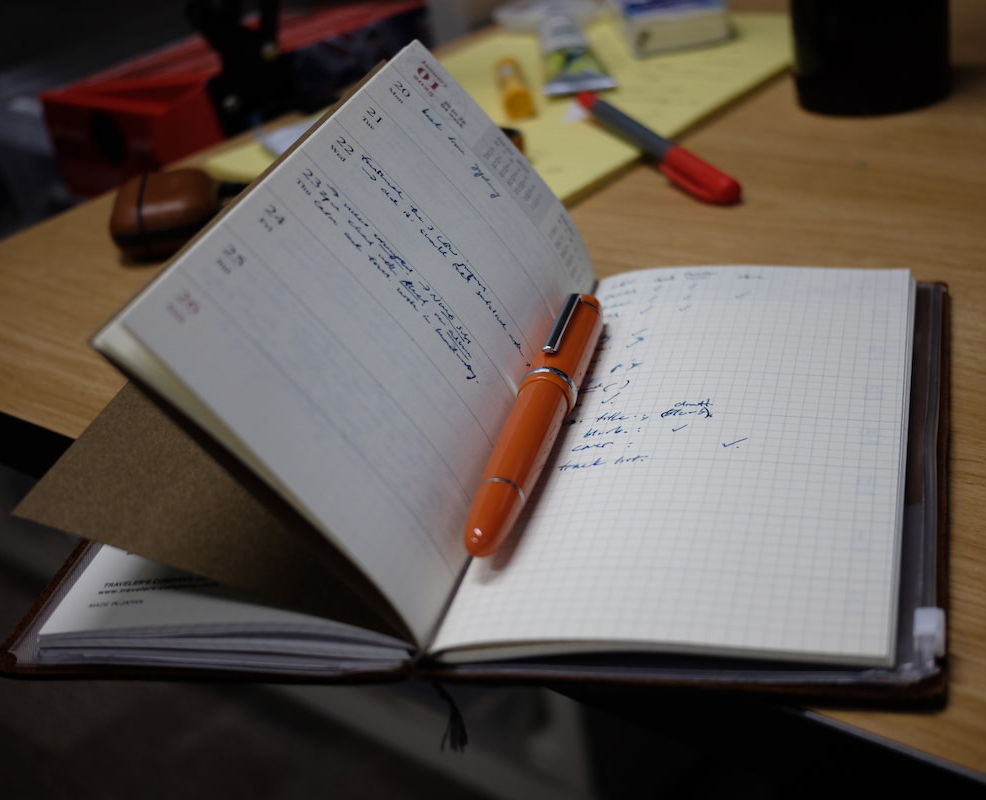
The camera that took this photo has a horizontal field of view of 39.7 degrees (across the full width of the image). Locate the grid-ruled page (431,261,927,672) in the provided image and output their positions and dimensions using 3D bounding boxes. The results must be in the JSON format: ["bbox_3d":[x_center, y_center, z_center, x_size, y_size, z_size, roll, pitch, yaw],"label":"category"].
[{"bbox_3d":[0.065,0.006,0.407,0.111,0.008,0.210,-2,29,19],"label":"grid-ruled page"}]

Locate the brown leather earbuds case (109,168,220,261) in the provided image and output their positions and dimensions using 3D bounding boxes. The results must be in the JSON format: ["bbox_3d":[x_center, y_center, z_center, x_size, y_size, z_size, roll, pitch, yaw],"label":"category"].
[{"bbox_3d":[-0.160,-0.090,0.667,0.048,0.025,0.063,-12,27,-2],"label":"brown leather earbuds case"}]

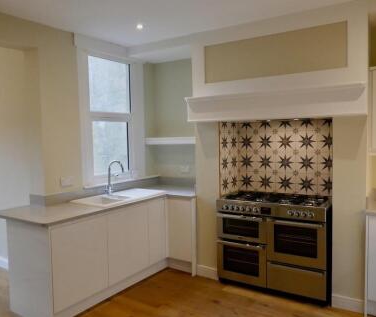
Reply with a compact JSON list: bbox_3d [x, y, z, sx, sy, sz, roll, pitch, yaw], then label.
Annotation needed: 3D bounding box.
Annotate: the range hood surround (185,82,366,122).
[{"bbox_3d":[0.717,-0.489,3.056,1.658,0.255,0.179,1,3,32],"label":"range hood surround"}]

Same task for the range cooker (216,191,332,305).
[{"bbox_3d":[0.873,0.849,3.267,1.012,0.911,0.624,1,3,32],"label":"range cooker"}]

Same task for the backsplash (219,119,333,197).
[{"bbox_3d":[0.921,-0.003,3.352,1.078,0.810,0.490,1,3,32],"label":"backsplash"}]

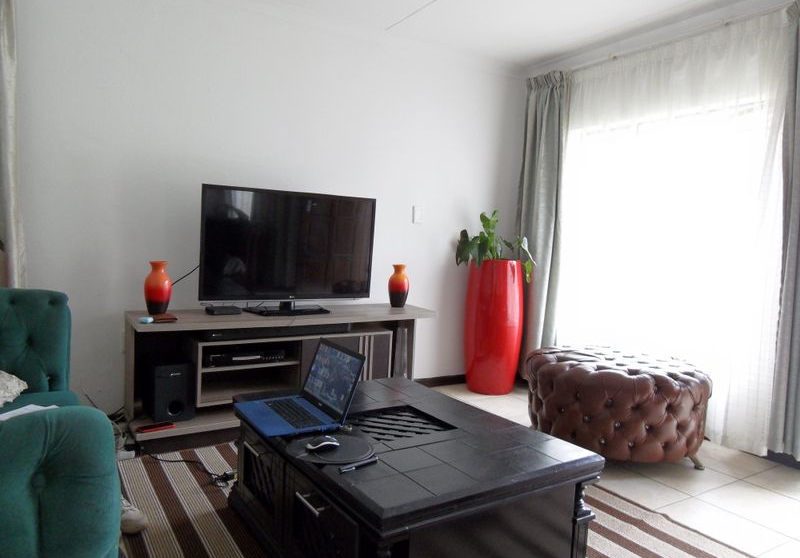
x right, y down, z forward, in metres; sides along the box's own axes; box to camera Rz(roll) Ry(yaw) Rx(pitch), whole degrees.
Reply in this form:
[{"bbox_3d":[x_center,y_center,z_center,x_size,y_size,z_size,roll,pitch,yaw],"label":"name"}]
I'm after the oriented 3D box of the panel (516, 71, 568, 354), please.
[{"bbox_3d":[1.062,-0.371,4.295,0.121,2.373,0.383,1,4,-32],"label":"panel"}]

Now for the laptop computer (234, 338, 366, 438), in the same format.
[{"bbox_3d":[-0.361,0.370,1.953,0.331,0.248,0.376,1,4,-31],"label":"laptop computer"}]

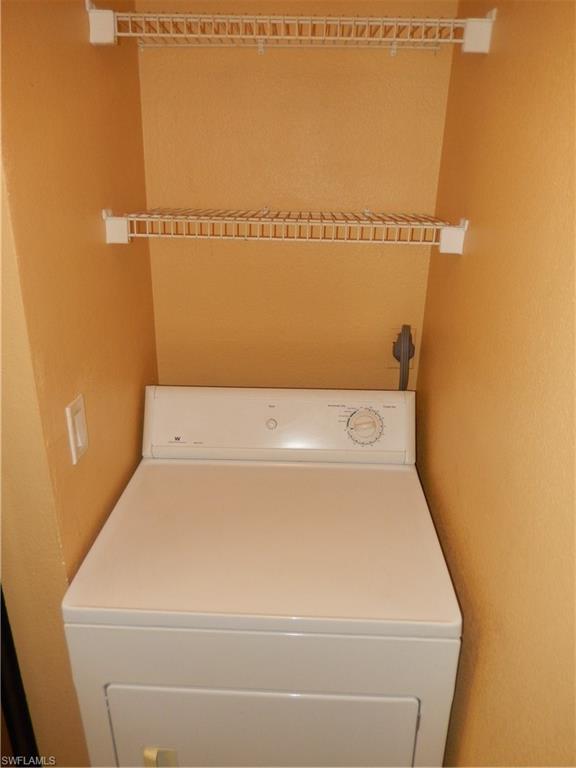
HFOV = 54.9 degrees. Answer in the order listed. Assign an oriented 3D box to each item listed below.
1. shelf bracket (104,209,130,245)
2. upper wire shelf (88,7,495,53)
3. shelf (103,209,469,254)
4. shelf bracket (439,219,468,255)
[{"bbox_3d":[-0.348,-0.327,1.155,0.050,0.064,0.057,2,22,2],"label":"shelf bracket"},{"bbox_3d":[0.007,-0.699,1.140,0.734,0.065,0.309,2,22,2],"label":"upper wire shelf"},{"bbox_3d":[-0.001,-0.364,1.268,0.734,0.064,0.321,2,22,2],"label":"shelf"},{"bbox_3d":[0.335,-0.302,1.135,0.050,0.063,0.057,2,22,2],"label":"shelf bracket"}]

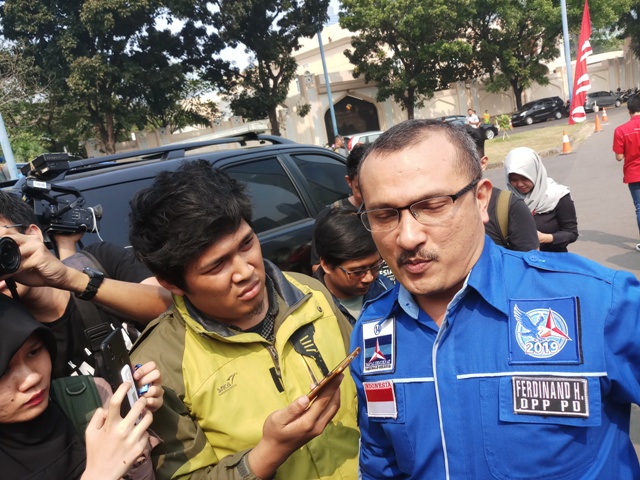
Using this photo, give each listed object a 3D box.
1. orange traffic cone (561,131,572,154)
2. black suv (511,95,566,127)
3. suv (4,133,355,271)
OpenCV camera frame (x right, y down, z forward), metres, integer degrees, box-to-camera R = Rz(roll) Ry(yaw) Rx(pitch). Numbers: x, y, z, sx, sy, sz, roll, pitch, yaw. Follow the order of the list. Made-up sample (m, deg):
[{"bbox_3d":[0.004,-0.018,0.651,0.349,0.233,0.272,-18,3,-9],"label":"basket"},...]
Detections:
[{"bbox_3d":[7.245,-2.895,15.216,0.380,0.700,0.380,-10,11,0],"label":"orange traffic cone"},{"bbox_3d":[16.937,-9.940,40.313,4.200,1.690,1.670,-13,11,-15],"label":"black suv"},{"bbox_3d":[-0.601,-0.004,4.497,1.850,1.760,4.600,0,14,42],"label":"suv"}]

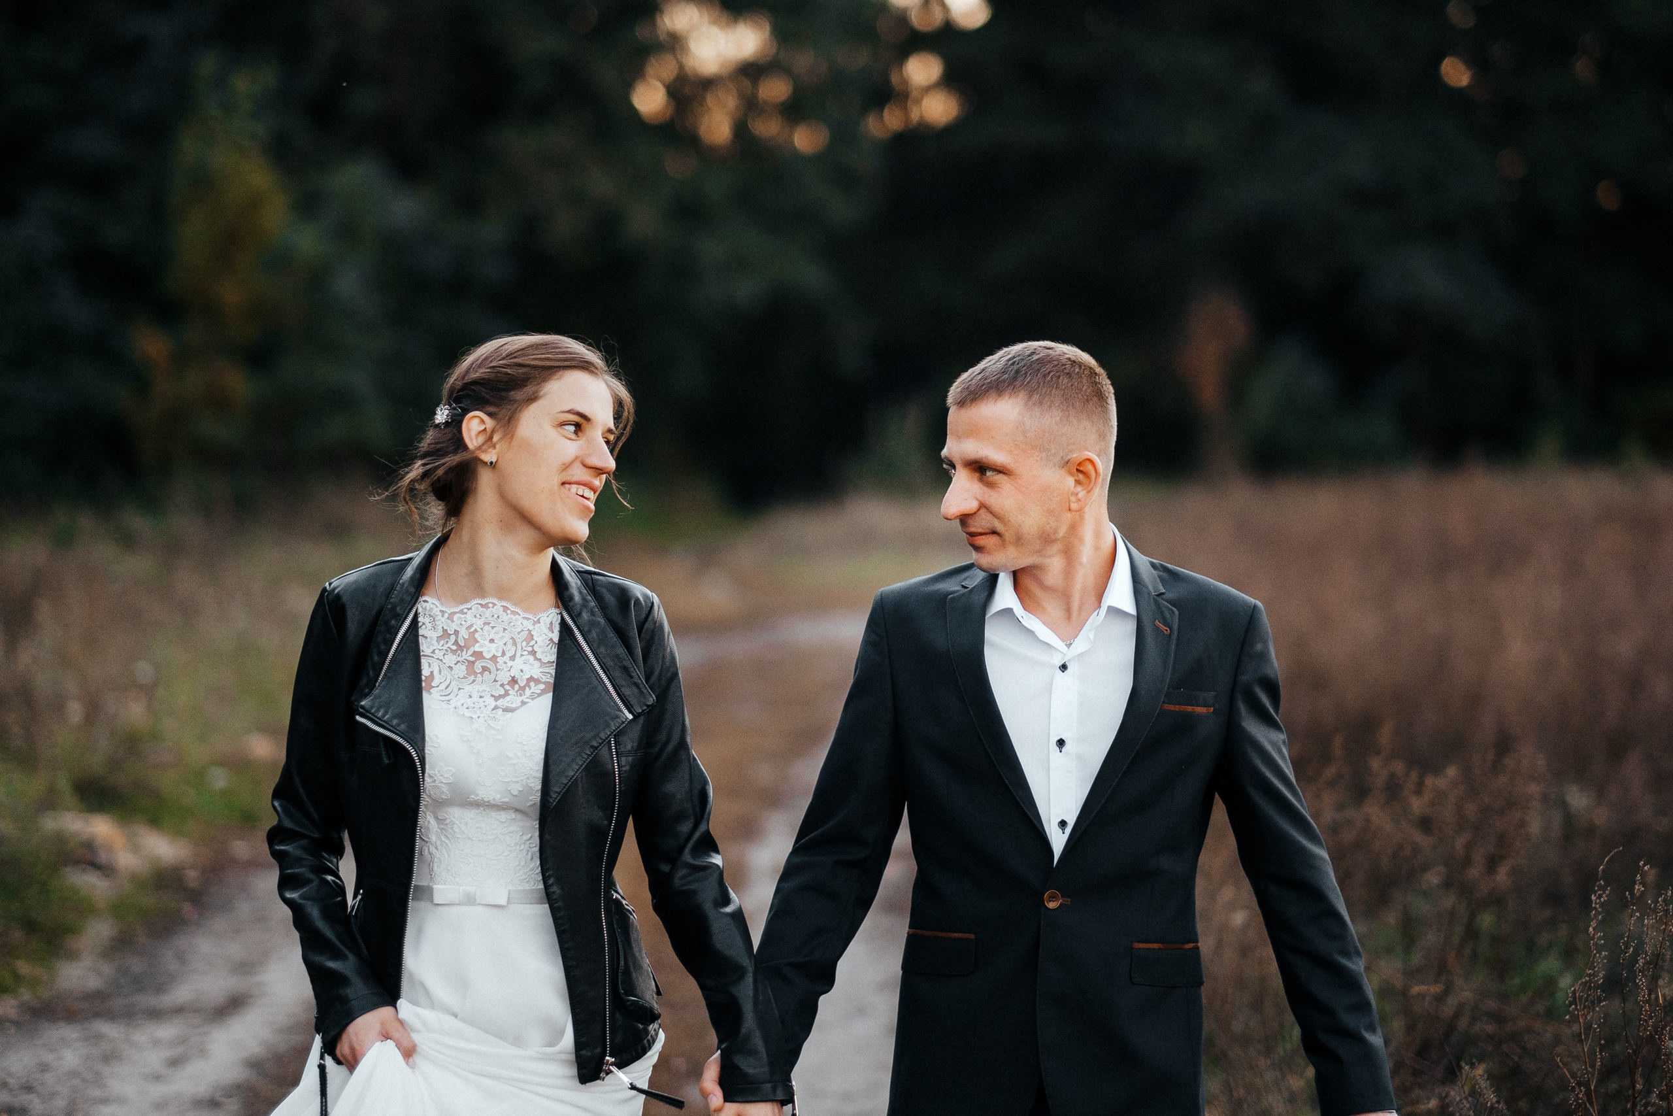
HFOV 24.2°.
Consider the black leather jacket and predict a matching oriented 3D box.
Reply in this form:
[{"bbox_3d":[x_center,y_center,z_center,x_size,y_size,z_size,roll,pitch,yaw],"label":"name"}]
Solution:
[{"bbox_3d":[-0.338,0.286,4.300,0.570,0.615,0.320,0,1,6],"label":"black leather jacket"}]

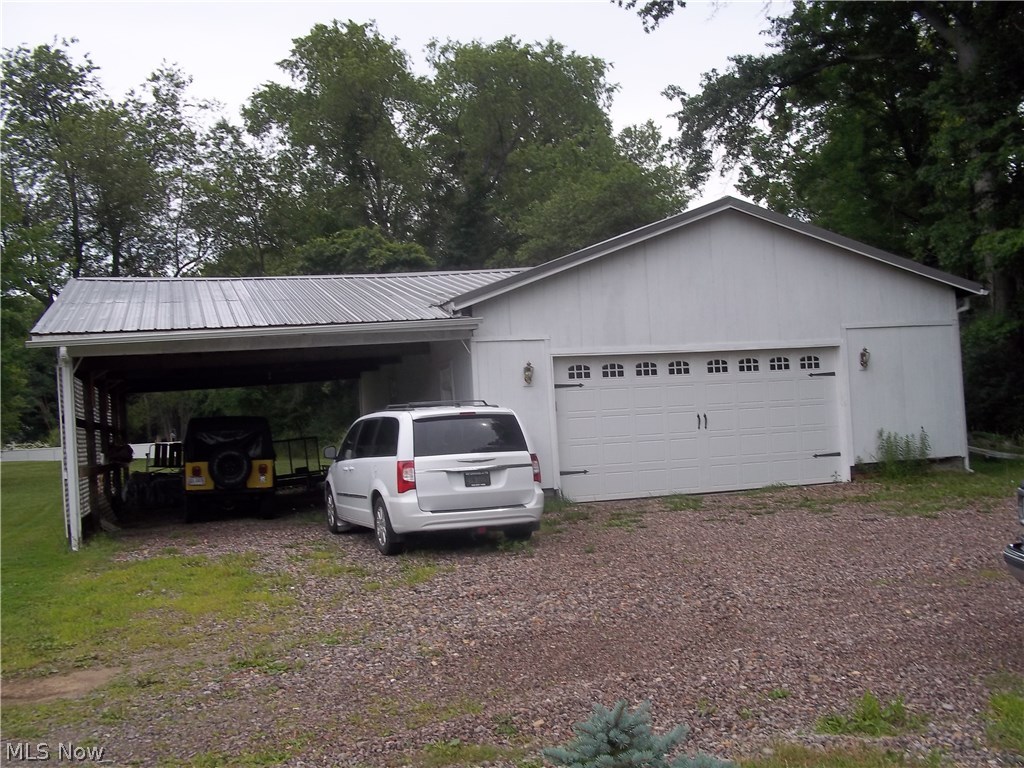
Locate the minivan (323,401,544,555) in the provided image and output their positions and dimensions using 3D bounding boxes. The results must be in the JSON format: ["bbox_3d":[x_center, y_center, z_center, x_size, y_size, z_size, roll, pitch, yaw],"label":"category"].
[{"bbox_3d":[-1.330,1.240,14.913,2.060,1.760,5.150,-3,-1,-21],"label":"minivan"}]

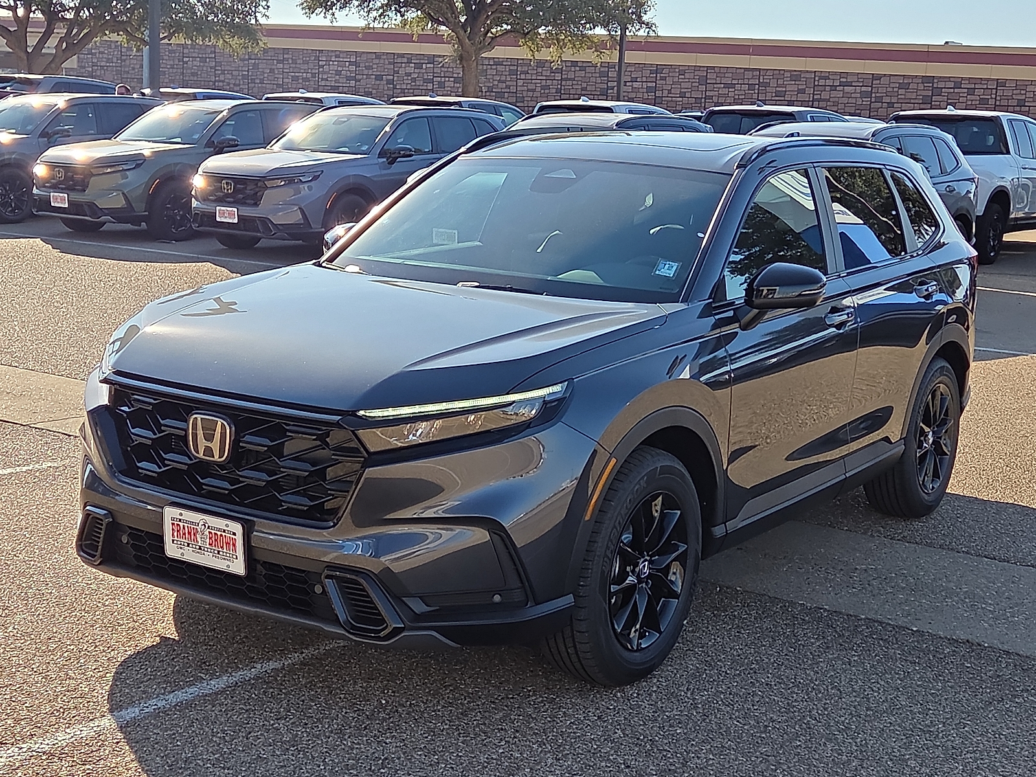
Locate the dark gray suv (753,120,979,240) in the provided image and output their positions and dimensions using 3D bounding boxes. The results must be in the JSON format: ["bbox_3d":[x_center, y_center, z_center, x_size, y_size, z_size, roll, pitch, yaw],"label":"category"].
[{"bbox_3d":[2.993,-1.784,15.341,1.950,1.680,4.680,10,13,36],"label":"dark gray suv"}]

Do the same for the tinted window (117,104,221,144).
[{"bbox_3d":[-4.303,-3.207,19.119,1.470,0.120,0.890,10,43,36],"label":"tinted window"}]

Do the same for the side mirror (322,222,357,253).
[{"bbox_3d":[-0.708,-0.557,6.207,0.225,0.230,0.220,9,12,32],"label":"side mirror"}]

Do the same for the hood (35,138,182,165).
[{"bbox_3d":[-4.870,-2.798,18.505,1.550,0.260,1.330,10,13,36],"label":"hood"}]

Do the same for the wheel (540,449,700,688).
[{"bbox_3d":[0.318,0.541,4.834,0.240,0.735,0.740,9,12,32],"label":"wheel"}]

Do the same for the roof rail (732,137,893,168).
[{"bbox_3d":[1.255,-0.955,6.322,0.090,0.110,1.690,9,12,32],"label":"roof rail"}]

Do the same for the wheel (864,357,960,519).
[{"bbox_3d":[1.793,0.207,7.012,0.240,0.725,0.730,9,12,32],"label":"wheel"}]

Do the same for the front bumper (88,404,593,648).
[{"bbox_3d":[-0.696,0.313,4.627,1.830,0.630,0.640,8,11,32],"label":"front bumper"}]

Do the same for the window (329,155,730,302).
[{"bbox_3d":[0.034,-0.585,5.562,1.470,0.120,0.900,8,44,32],"label":"window"}]

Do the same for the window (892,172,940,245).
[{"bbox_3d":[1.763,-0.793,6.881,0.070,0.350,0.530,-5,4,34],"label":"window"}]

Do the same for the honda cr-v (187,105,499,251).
[{"bbox_3d":[-1.723,-2.505,18.372,1.900,1.690,4.680,9,13,34],"label":"honda cr-v"}]

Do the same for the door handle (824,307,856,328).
[{"bbox_3d":[1.194,-0.264,5.762,0.060,0.060,0.230,8,11,32],"label":"door handle"}]

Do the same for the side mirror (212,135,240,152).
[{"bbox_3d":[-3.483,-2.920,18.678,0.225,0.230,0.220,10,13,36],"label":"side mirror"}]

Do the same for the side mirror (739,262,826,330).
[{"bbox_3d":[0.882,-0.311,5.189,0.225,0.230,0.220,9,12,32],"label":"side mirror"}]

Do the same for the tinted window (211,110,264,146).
[{"bbox_3d":[-3.474,-3.182,19.057,0.060,0.430,1.000,-15,-2,37],"label":"tinted window"}]

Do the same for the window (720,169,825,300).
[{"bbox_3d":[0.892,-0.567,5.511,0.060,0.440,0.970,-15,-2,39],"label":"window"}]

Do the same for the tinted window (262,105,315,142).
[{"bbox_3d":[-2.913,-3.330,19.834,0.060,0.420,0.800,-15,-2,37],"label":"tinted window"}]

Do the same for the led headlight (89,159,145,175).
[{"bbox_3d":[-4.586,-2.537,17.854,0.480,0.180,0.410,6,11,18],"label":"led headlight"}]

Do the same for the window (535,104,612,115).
[{"bbox_3d":[0.824,-3.943,22.800,1.480,0.420,0.100,9,4,35],"label":"window"}]

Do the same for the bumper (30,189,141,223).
[{"bbox_3d":[-5.145,-2.162,18.227,1.800,0.390,0.540,10,13,36],"label":"bumper"}]

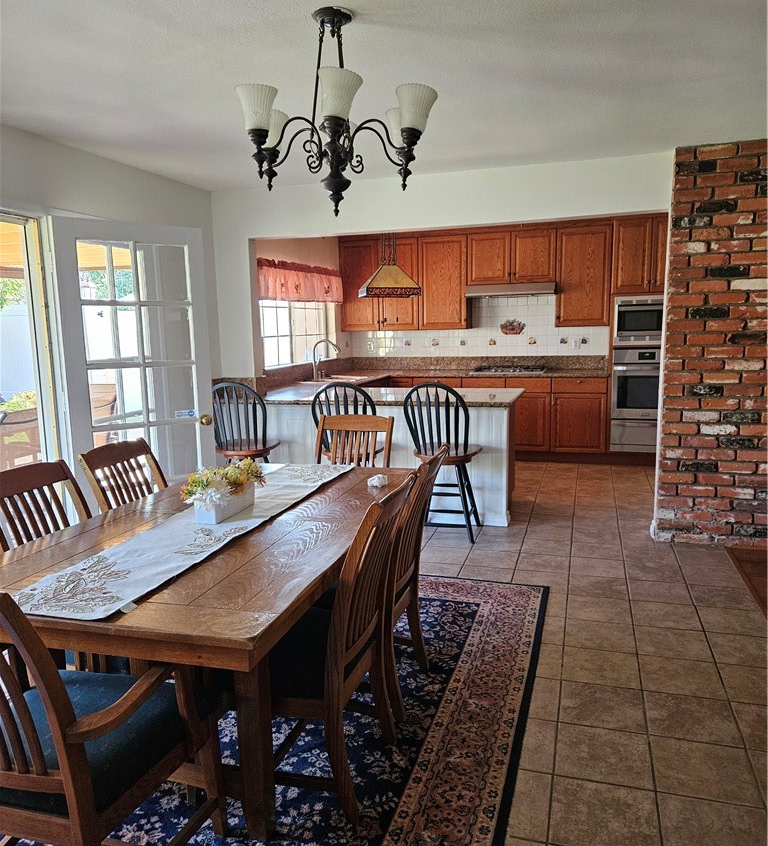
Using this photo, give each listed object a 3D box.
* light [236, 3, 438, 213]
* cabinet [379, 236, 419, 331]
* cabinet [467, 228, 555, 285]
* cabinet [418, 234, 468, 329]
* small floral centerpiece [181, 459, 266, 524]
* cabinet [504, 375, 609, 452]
[{"bbox_3d":[-0.164,-1.009,2.245,0.660,0.626,0.680,-2,9,-1],"label":"light"},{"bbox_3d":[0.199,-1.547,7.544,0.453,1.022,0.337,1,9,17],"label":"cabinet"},{"bbox_3d":[1.383,-1.774,7.322,0.916,0.578,0.335,1,9,17],"label":"cabinet"},{"bbox_3d":[0.673,-1.537,7.400,0.539,1.022,0.337,1,9,17],"label":"cabinet"},{"bbox_3d":[-0.632,0.280,2.756,0.170,0.177,0.340,1,9,17],"label":"small floral centerpiece"},{"bbox_3d":[1.812,-0.108,7.122,1.002,0.782,0.629,1,9,17],"label":"cabinet"}]

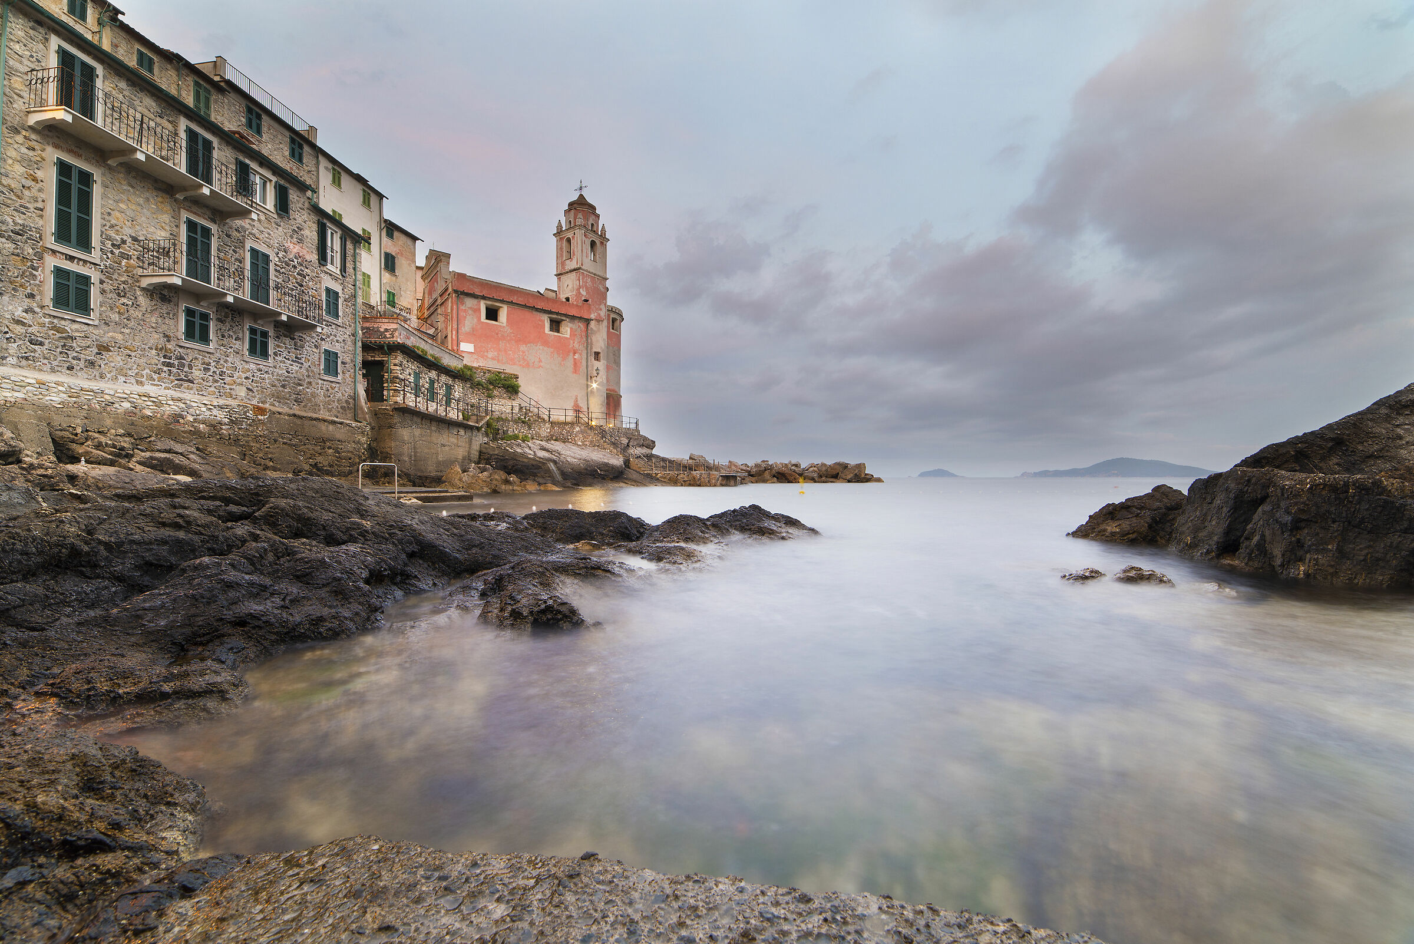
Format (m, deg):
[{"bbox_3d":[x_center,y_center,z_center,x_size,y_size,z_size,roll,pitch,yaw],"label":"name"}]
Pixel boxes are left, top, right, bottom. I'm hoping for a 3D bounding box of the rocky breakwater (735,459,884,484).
[{"bbox_3d":[15.300,-0.043,82.000,21.000,3.400,6.000,0,-1,-8],"label":"rocky breakwater"}]

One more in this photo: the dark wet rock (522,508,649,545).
[{"bbox_3d":[-1.600,0.710,7.250,1.500,0.460,1.100,0,-1,-5],"label":"dark wet rock"}]

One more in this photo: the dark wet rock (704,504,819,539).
[{"bbox_3d":[0.820,0.711,8.400,1.550,0.480,1.200,0,-1,-15],"label":"dark wet rock"}]

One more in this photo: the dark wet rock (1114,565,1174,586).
[{"bbox_3d":[3.640,0.849,4.600,0.400,0.130,0.280,0,-1,30],"label":"dark wet rock"}]

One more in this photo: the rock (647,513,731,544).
[{"bbox_3d":[-0.250,0.743,7.600,1.150,0.400,0.950,0,-1,-10],"label":"rock"}]

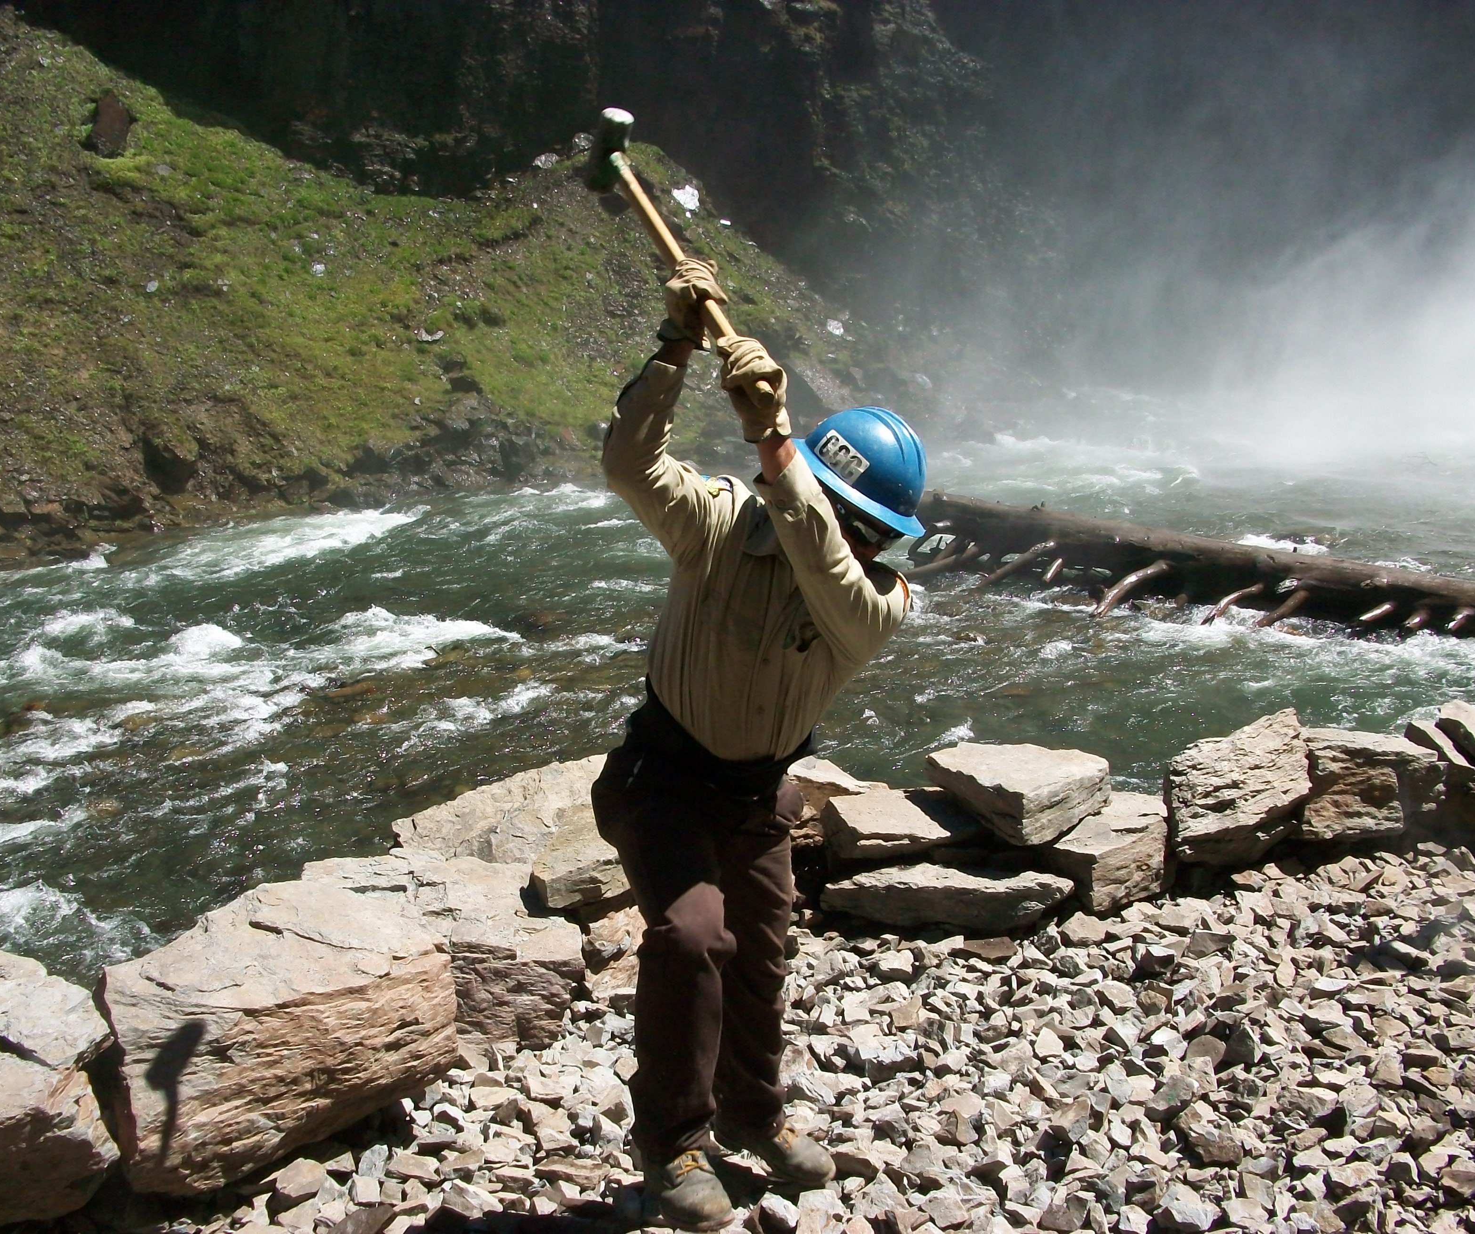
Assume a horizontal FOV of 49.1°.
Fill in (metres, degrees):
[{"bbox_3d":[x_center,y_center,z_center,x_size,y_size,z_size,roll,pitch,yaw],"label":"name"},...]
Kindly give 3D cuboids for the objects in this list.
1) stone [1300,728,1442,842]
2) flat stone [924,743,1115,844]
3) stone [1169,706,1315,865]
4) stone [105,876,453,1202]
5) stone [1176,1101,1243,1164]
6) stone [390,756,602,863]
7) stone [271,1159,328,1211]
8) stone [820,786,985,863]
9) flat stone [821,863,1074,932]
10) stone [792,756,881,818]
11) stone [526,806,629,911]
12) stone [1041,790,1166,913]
[{"bbox_3d":[2.165,0.577,5.582,0.420,0.310,0.300,3,10,15],"label":"stone"},{"bbox_3d":[0.870,0.541,5.008,0.450,0.150,0.430,-9,13,-42],"label":"flat stone"},{"bbox_3d":[1.860,0.618,6.040,0.440,0.460,0.320,-2,7,-15],"label":"stone"},{"bbox_3d":[-1.010,0.900,3.557,0.540,0.380,0.600,9,13,42],"label":"stone"},{"bbox_3d":[1.050,1.130,3.584,0.130,0.080,0.100,4,8,30],"label":"stone"},{"bbox_3d":[-0.640,0.702,5.527,0.480,0.260,1.000,6,9,40],"label":"stone"},{"bbox_3d":[-0.868,1.116,3.208,0.100,0.065,0.080,-5,11,-30],"label":"stone"},{"bbox_3d":[0.530,0.639,4.994,0.500,0.095,0.400,0,10,-2],"label":"stone"},{"bbox_3d":[0.605,0.809,4.678,0.690,0.140,0.280,0,9,0],"label":"flat stone"},{"bbox_3d":[0.320,0.590,5.614,0.340,0.170,0.300,2,7,15],"label":"stone"},{"bbox_3d":[-0.380,0.710,4.802,0.360,0.150,0.380,-5,9,-35],"label":"stone"},{"bbox_3d":[1.245,0.797,5.528,0.300,0.250,0.410,6,9,42],"label":"stone"}]

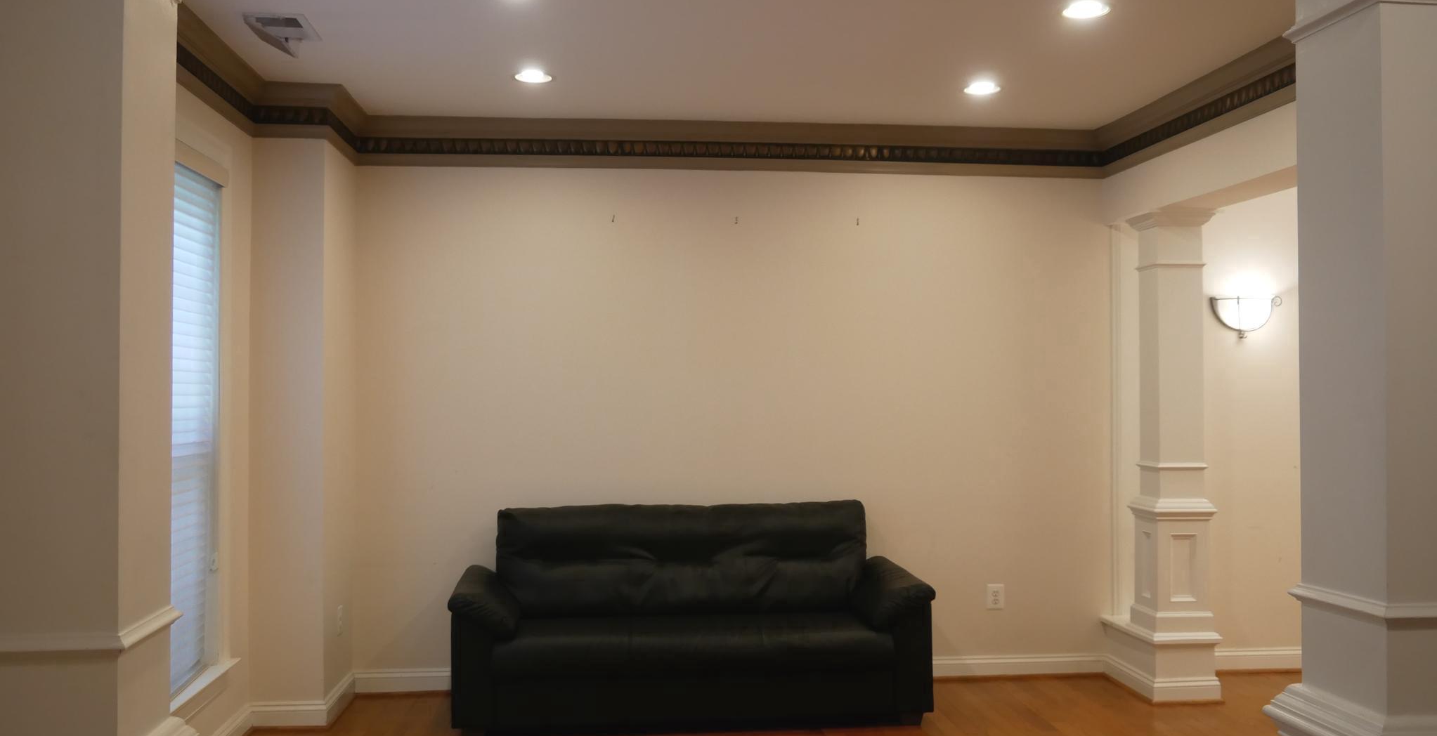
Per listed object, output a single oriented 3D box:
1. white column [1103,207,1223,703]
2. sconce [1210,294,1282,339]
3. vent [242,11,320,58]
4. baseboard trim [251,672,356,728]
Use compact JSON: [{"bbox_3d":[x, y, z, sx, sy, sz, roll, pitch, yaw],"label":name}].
[{"bbox_3d":[2.082,0.397,5.492,0.353,2.246,0.533,0,-1,-6],"label":"white column"},{"bbox_3d":[2.621,-0.249,5.744,0.327,0.204,0.163,0,-1,-6],"label":"sconce"},{"bbox_3d":[-1.502,-1.141,4.031,0.202,0.077,0.302,0,-1,-6],"label":"vent"},{"bbox_3d":[-1.802,1.460,5.097,0.307,0.117,0.514,0,-1,-6],"label":"baseboard trim"}]

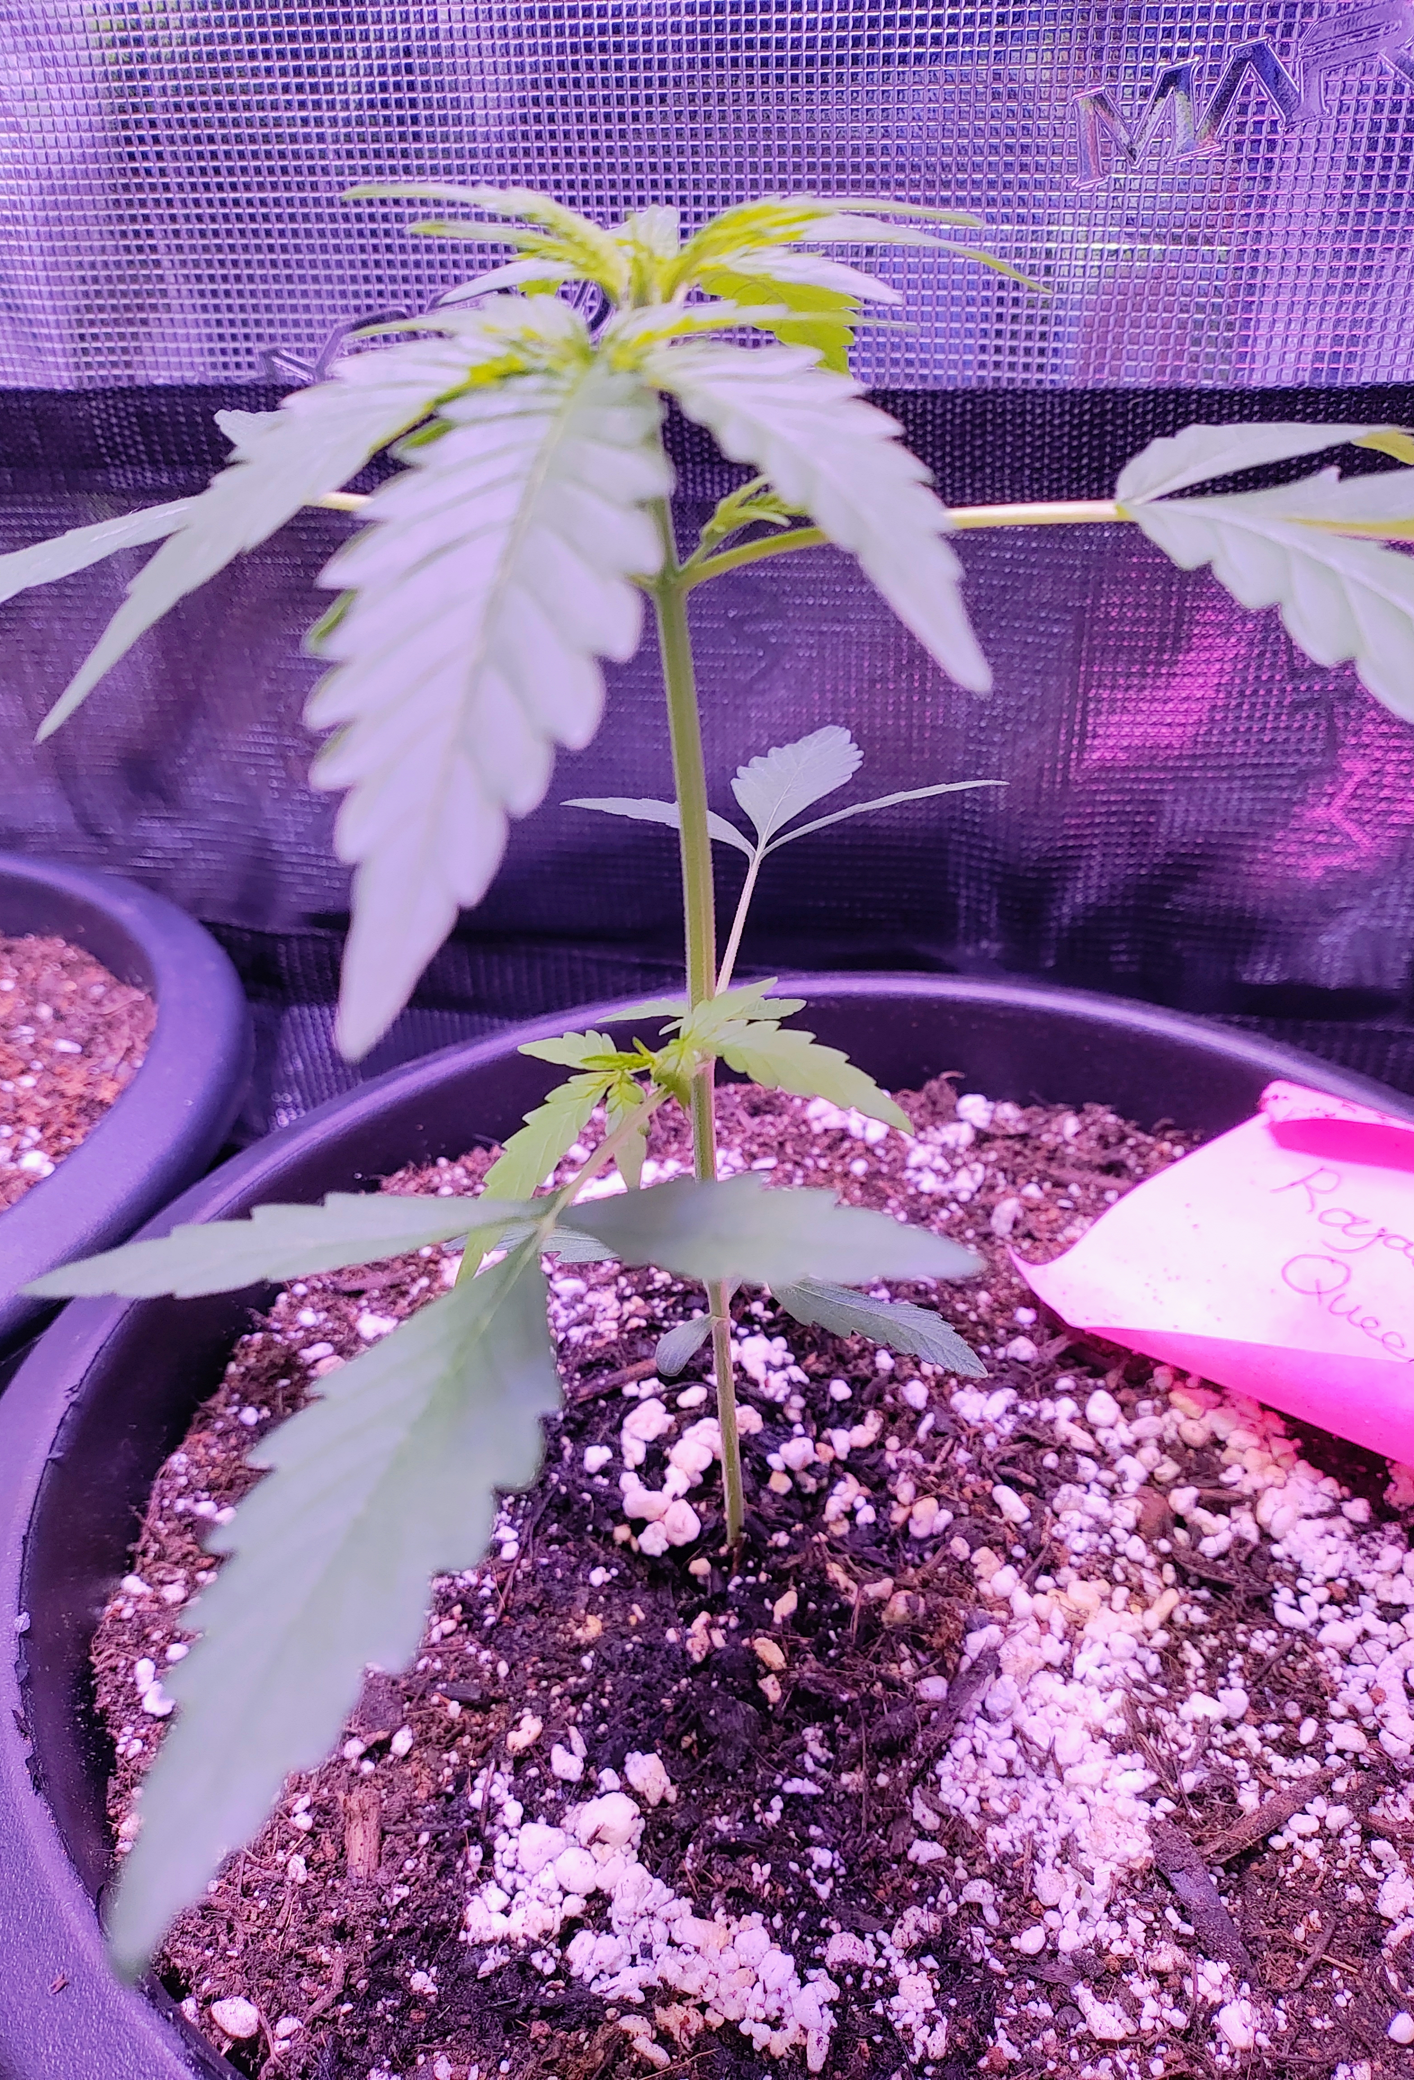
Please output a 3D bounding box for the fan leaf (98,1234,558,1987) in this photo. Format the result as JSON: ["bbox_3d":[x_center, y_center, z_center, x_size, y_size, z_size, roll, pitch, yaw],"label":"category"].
[{"bbox_3d":[-0.033,0.050,0.142,0.027,0.009,0.073,14,60,27],"label":"fan leaf"}]

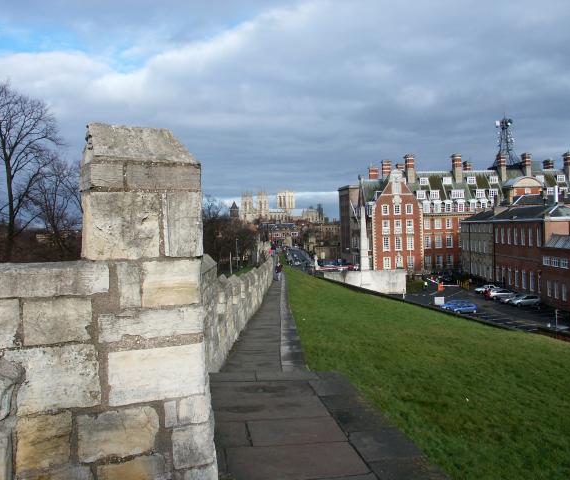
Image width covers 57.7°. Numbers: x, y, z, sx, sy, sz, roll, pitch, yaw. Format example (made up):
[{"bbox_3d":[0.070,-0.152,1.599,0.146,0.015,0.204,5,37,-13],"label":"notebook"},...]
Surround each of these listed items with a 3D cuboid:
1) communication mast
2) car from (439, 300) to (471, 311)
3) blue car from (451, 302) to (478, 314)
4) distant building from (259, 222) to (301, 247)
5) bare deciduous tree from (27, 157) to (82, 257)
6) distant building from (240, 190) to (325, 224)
[{"bbox_3d":[60.900,-27.000,143.000,5.500,14.000,5.500,-1,1,0],"label":"communication mast"},{"bbox_3d":[26.800,10.160,81.300,4.300,1.430,1.720,-1,1,-3],"label":"car"},{"bbox_3d":[27.000,10.180,77.500,3.800,1.430,1.660,-1,1,-3],"label":"blue car"},{"bbox_3d":[-3.500,-4.300,415.000,33.000,19.500,20.000,-1,1,0],"label":"distant building"},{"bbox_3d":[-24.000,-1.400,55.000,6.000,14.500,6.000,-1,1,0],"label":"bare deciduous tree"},{"bbox_3d":[-3.000,-34.500,745.000,76.000,71.000,158.000,-1,1,32],"label":"distant building"}]

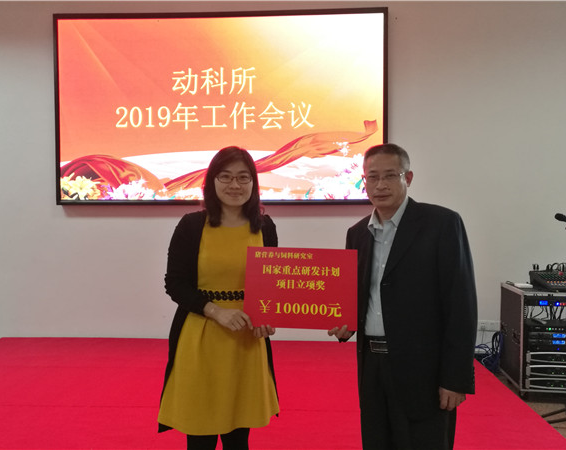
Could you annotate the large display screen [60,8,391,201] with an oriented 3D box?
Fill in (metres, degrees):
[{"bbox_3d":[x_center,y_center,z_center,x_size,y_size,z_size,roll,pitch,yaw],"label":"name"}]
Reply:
[{"bbox_3d":[-0.614,-1.122,4.554,3.230,1.855,0.100,0,2,3],"label":"large display screen"}]

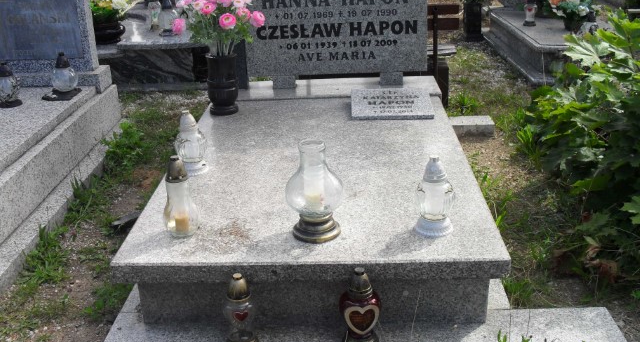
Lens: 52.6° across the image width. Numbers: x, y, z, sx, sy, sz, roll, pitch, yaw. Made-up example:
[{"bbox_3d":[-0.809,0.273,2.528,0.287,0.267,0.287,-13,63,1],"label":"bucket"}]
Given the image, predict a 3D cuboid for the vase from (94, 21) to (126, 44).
[{"bbox_3d":[-1.681,-1.087,5.057,0.313,0.150,0.313,-9,24,-16],"label":"vase"}]

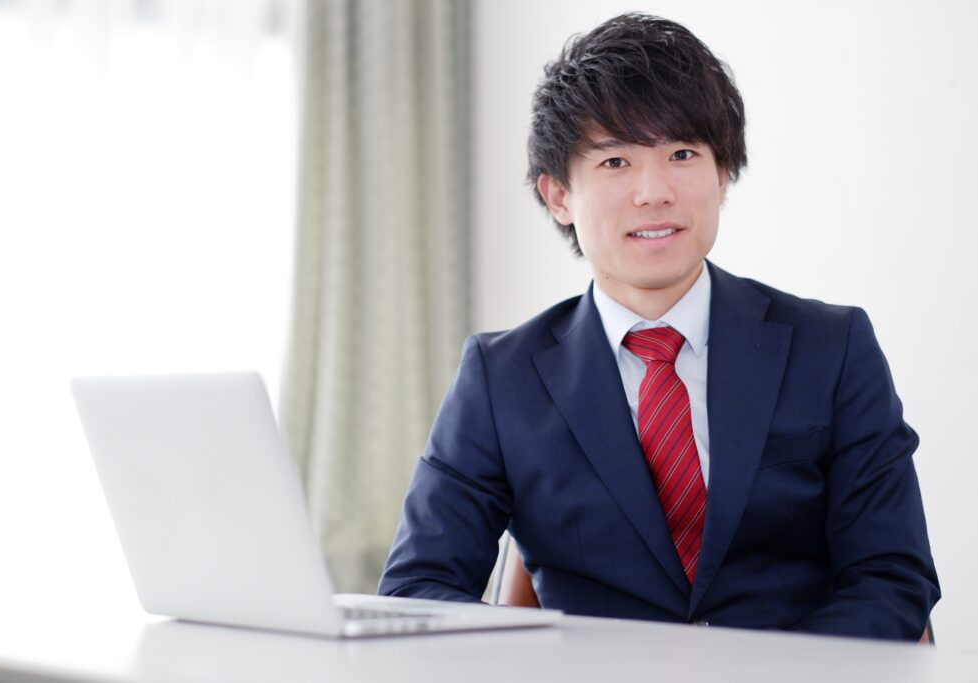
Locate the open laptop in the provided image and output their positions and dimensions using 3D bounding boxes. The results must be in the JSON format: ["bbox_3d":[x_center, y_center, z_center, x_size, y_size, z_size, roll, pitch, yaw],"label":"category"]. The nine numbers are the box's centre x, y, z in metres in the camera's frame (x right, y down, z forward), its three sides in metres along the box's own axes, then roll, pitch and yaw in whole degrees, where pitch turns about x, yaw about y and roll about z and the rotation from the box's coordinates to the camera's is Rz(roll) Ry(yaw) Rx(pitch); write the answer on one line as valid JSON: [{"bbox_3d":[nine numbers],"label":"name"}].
[{"bbox_3d":[-0.156,0.138,2.077,0.294,0.215,0.325,2,-3,-37],"label":"open laptop"}]

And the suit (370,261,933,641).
[{"bbox_3d":[0.160,0.155,2.270,0.540,0.470,0.330,0,-3,2],"label":"suit"}]

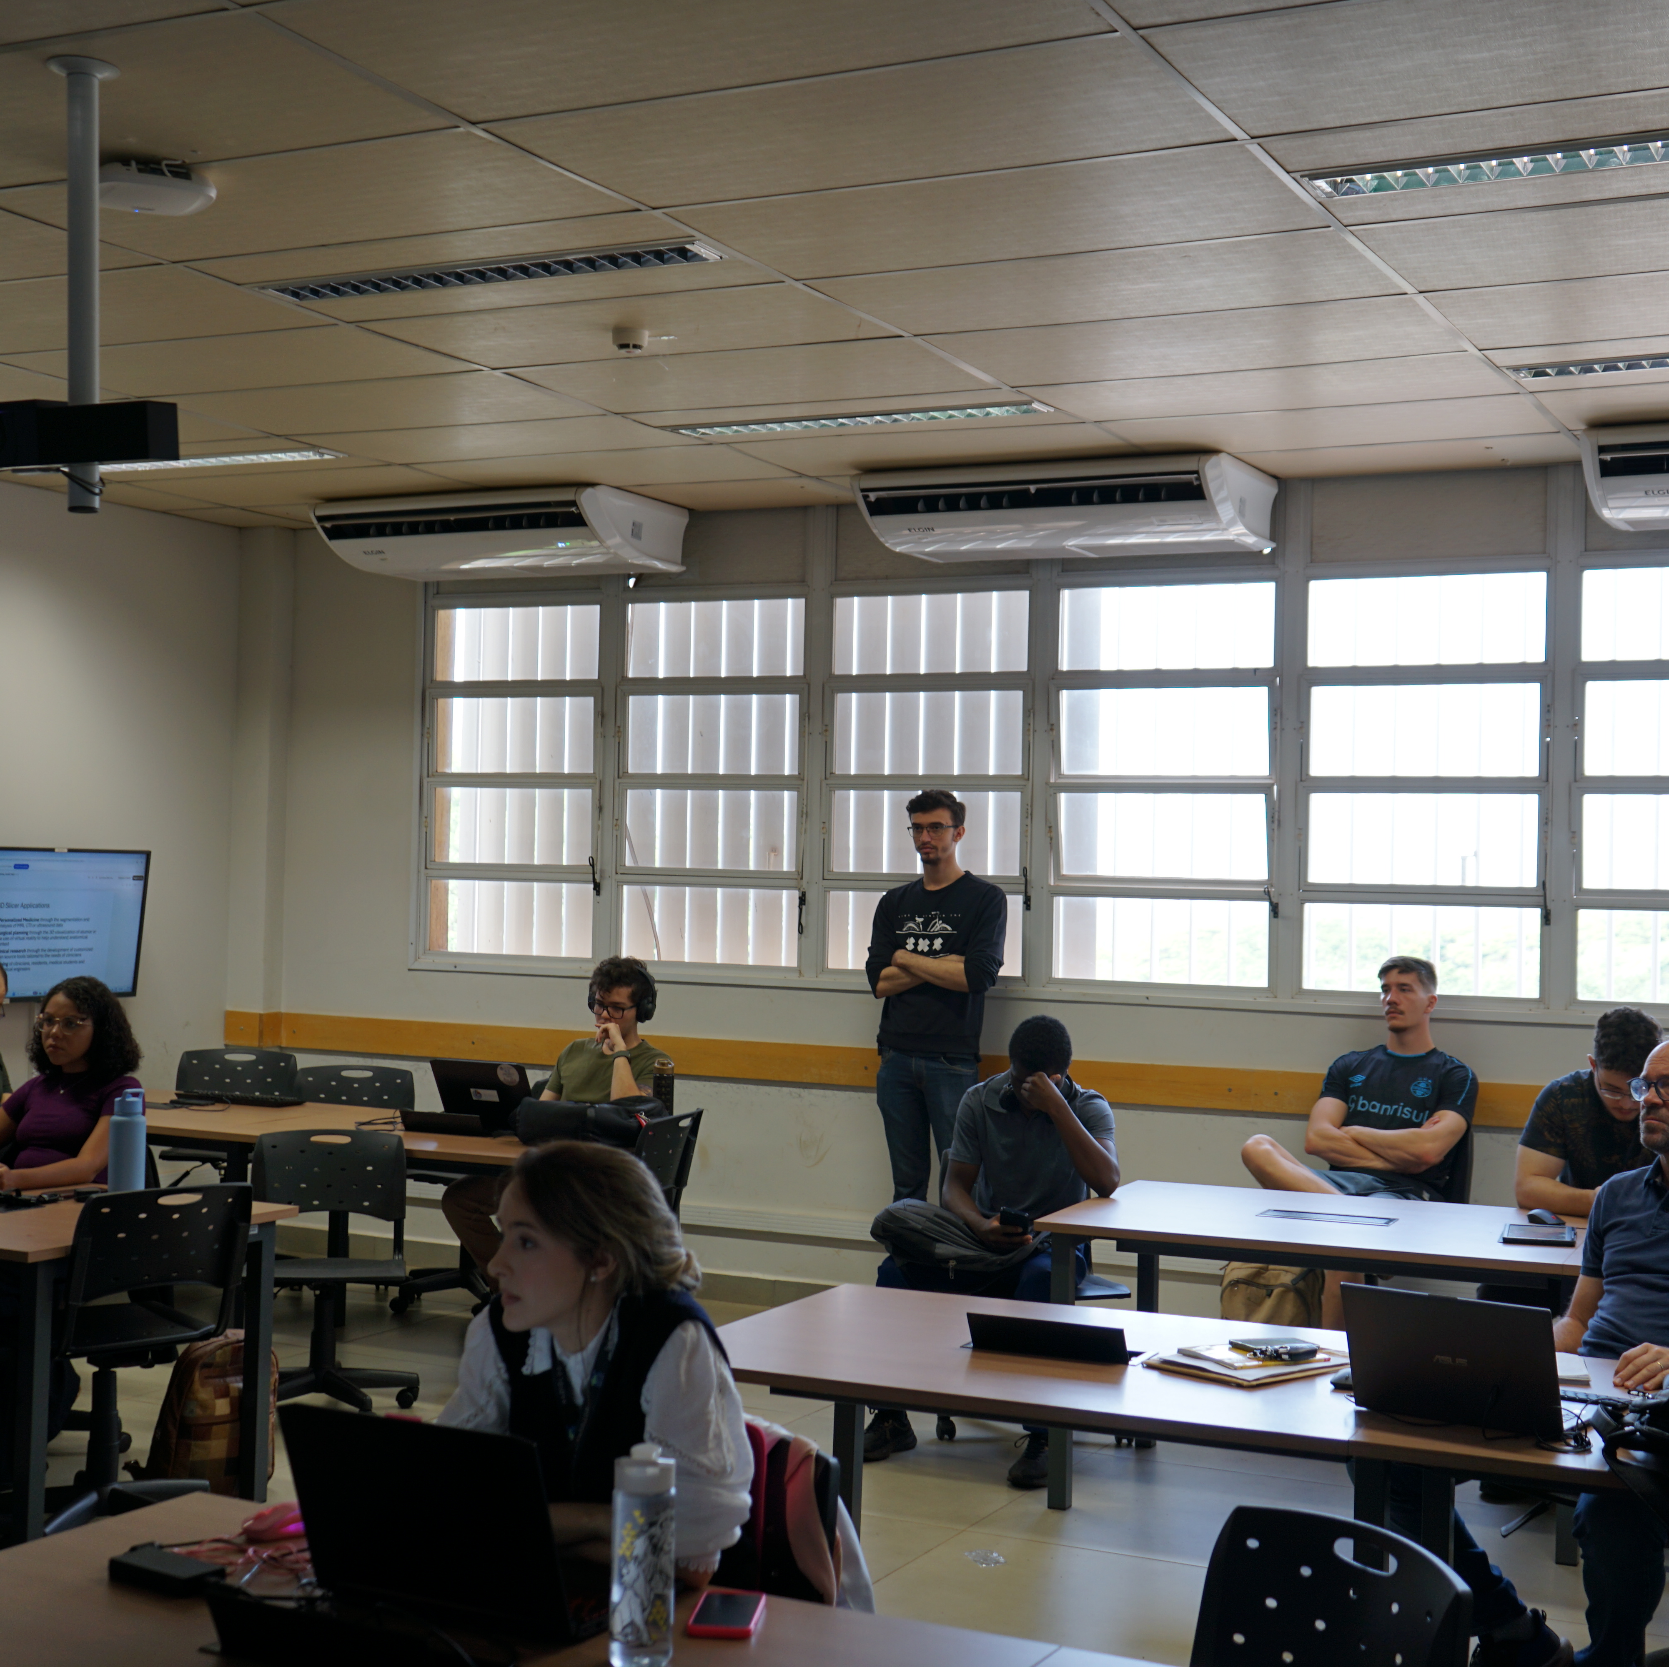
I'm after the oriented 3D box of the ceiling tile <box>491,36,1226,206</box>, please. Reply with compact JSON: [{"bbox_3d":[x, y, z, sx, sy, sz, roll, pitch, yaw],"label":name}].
[{"bbox_3d":[0.046,-1.266,4.224,1.240,0.020,0.620,1,-1,27],"label":"ceiling tile"}]

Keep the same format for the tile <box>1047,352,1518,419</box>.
[{"bbox_3d":[1.168,-1.223,6.439,1.250,0.020,0.620,1,0,26],"label":"tile"}]

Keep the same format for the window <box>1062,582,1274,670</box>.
[{"bbox_3d":[1.132,-0.700,8.072,0.787,0.301,0.040,1,-1,26],"label":"window"}]

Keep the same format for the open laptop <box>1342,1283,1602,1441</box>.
[{"bbox_3d":[1.093,0.885,4.016,0.361,0.234,0.306,1,-1,36],"label":"open laptop"}]

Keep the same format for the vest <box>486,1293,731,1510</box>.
[{"bbox_3d":[-0.302,0.812,3.130,0.330,0.420,0.230,1,9,14],"label":"vest"}]

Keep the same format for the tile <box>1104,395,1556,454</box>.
[{"bbox_3d":[1.444,-1.213,7.000,1.250,0.020,0.620,1,0,26],"label":"tile"}]

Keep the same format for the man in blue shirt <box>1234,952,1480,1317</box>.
[{"bbox_3d":[1.537,1.054,6.934,0.617,1.391,0.749,1,-1,29],"label":"man in blue shirt"}]

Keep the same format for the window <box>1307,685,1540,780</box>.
[{"bbox_3d":[1.895,-0.330,7.596,0.739,0.302,0.030,1,-1,27],"label":"window"}]

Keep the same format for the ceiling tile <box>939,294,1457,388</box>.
[{"bbox_3d":[0.891,-1.232,5.878,1.250,0.020,0.620,1,0,26],"label":"ceiling tile"}]

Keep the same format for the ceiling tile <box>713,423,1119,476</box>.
[{"bbox_3d":[0.323,-1.232,7.552,1.250,0.020,0.620,1,0,26],"label":"ceiling tile"}]

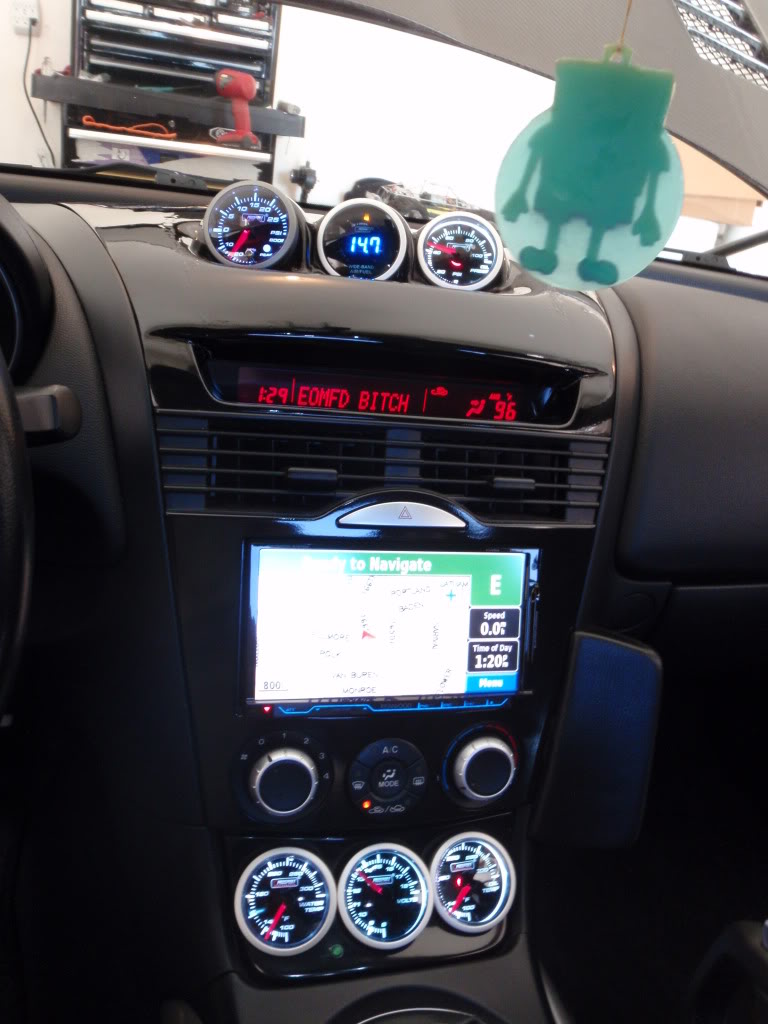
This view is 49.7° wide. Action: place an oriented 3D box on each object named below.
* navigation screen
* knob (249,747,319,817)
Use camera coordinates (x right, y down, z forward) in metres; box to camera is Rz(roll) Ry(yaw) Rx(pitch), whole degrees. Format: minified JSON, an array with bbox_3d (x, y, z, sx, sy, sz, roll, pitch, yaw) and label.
[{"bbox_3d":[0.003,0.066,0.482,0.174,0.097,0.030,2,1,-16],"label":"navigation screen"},{"bbox_3d":[-0.053,0.145,0.446,0.036,0.036,0.016,2,-3,-16],"label":"knob"}]

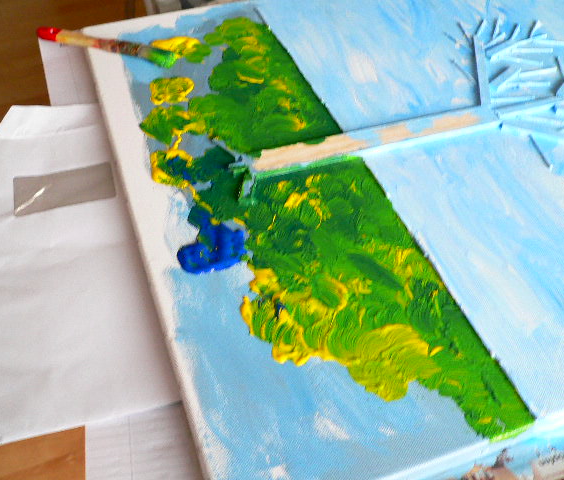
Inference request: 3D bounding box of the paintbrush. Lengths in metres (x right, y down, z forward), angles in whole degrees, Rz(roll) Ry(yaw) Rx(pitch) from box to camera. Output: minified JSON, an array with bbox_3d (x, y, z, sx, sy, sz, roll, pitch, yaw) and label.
[{"bbox_3d":[-0.189,-0.206,0.711,0.159,0.013,0.020,14,50,11],"label":"paintbrush"}]

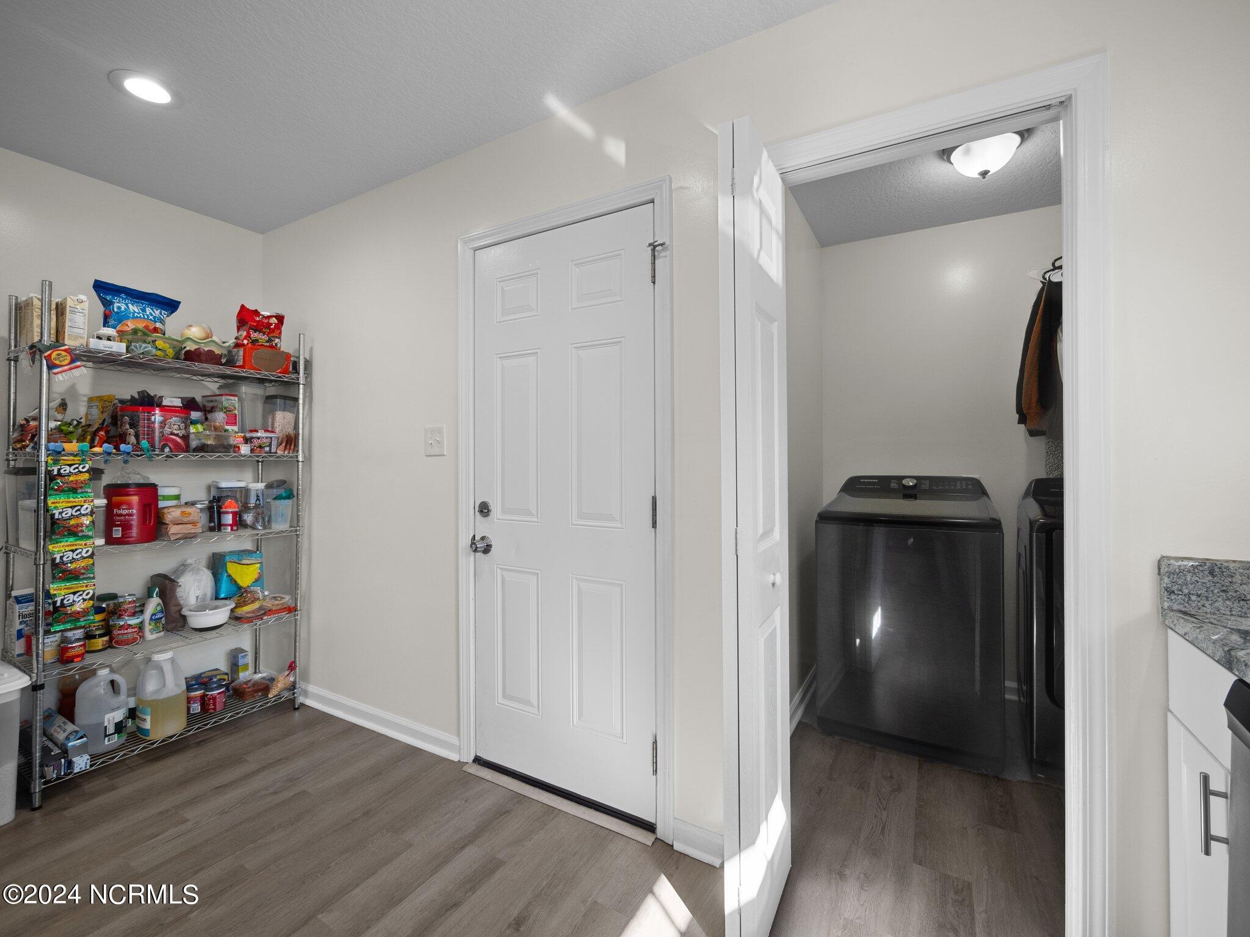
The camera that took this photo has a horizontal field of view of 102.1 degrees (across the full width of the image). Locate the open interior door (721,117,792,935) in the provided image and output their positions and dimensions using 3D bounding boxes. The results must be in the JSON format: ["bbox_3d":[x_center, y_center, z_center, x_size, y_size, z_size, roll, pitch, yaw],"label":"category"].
[{"bbox_3d":[0.352,0.175,1.353,0.080,2.000,0.350,0,0,30],"label":"open interior door"}]

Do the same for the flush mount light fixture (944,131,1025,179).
[{"bbox_3d":[1.407,-1.200,1.980,0.295,0.135,0.295,0,0,28],"label":"flush mount light fixture"}]

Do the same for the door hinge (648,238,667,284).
[{"bbox_3d":[0.092,-0.660,1.602,0.060,0.135,0.035,0,0,28],"label":"door hinge"}]

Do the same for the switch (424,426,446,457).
[{"bbox_3d":[-0.790,-0.114,2.098,0.120,0.122,0.013,0,0,28],"label":"switch"}]

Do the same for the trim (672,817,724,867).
[{"bbox_3d":[0.223,1.143,1.554,0.165,0.100,0.020,0,0,28],"label":"trim"}]

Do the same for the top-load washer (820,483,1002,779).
[{"bbox_3d":[1.336,0.619,2.437,0.685,1.135,0.730,0,0,28],"label":"top-load washer"}]

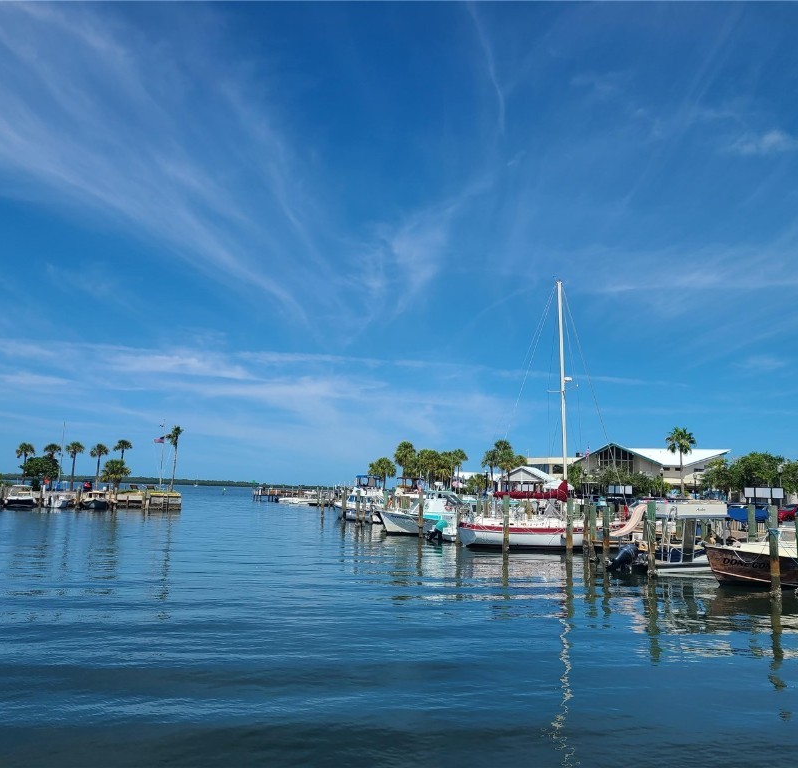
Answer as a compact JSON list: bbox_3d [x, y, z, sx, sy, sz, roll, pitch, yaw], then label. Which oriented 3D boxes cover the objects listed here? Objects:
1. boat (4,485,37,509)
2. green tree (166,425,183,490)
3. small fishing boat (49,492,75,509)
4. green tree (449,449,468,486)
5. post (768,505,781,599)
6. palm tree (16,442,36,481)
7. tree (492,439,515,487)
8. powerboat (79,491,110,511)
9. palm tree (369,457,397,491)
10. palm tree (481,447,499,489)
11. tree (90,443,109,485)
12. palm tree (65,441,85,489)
[{"bbox_3d":[-45.317,13.365,91.755,2.800,2.590,6.800,4,-8,-17],"label":"boat"},{"bbox_3d":[-25.249,8.407,86.500,2.100,7.500,2.100,1,-8,0],"label":"green tree"},{"bbox_3d":[-39.841,14.092,91.208,2.100,1.600,5.200,2,-8,-4],"label":"small fishing boat"},{"bbox_3d":[8.436,13.118,109.471,2.500,7.716,2.500,2,-8,0],"label":"green tree"},{"bbox_3d":[12.213,5.439,24.972,0.300,2.956,0.300,2,-8,0],"label":"post"},{"bbox_3d":[-48.505,10.672,99.594,2.500,5.922,2.500,2,-8,0],"label":"palm tree"},{"bbox_3d":[11.727,10.190,86.253,2.600,7.930,2.600,1,-8,0],"label":"tree"},{"bbox_3d":[-35.962,13.936,91.484,2.600,2.500,7.000,4,-8,-16],"label":"powerboat"},{"bbox_3d":[-2.116,12.426,99.603,3.400,5.793,3.400,2,-8,0],"label":"palm tree"},{"bbox_3d":[10.317,10.703,86.178,2.200,6.830,2.200,1,-8,0],"label":"palm tree"},{"bbox_3d":[-39.287,11.007,101.265,2.400,6.210,2.400,1,-8,0],"label":"tree"},{"bbox_3d":[-42.079,10.668,99.567,2.400,6.308,2.400,2,-8,0],"label":"palm tree"}]

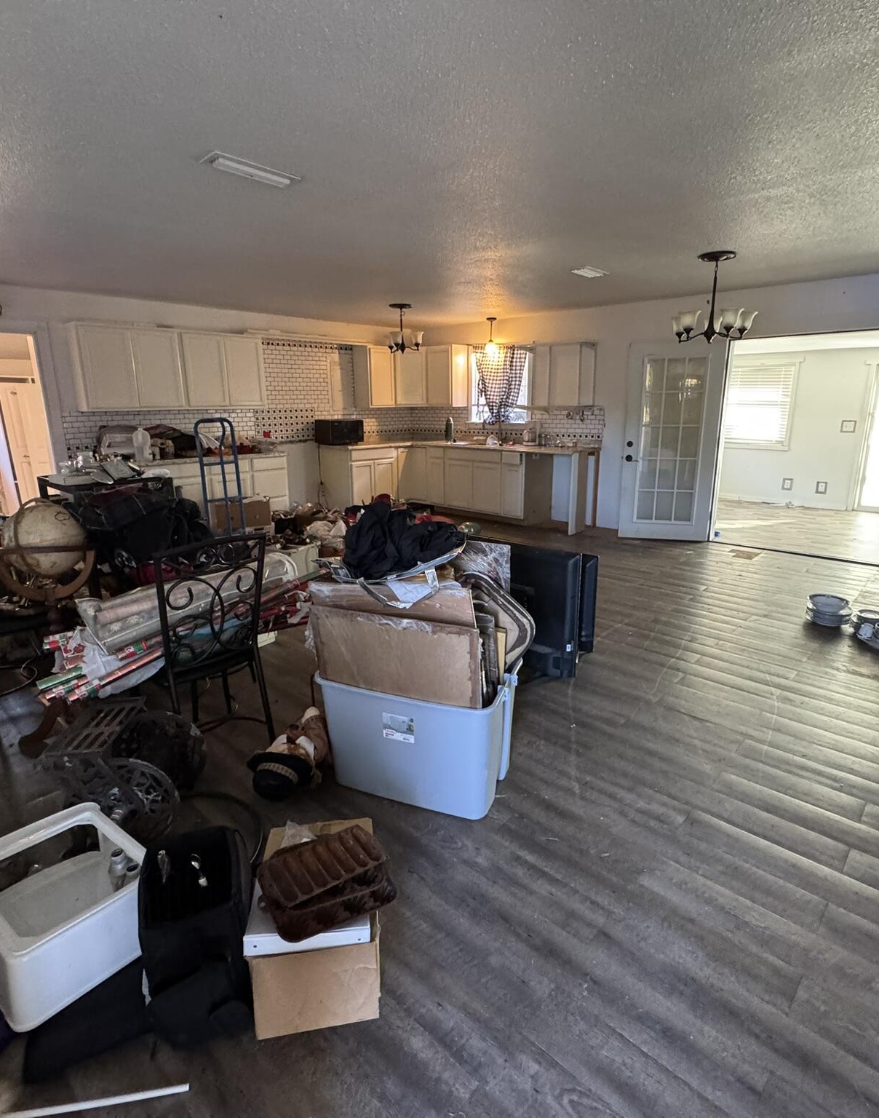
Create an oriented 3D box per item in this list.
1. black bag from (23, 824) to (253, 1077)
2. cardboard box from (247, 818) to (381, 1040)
[{"bbox_3d":[-0.698,0.937,1.499,0.510,0.350,0.340,-3,15,-10],"label":"black bag"},{"bbox_3d":[-0.329,0.996,1.683,0.303,0.250,0.442,-3,15,-8],"label":"cardboard box"}]

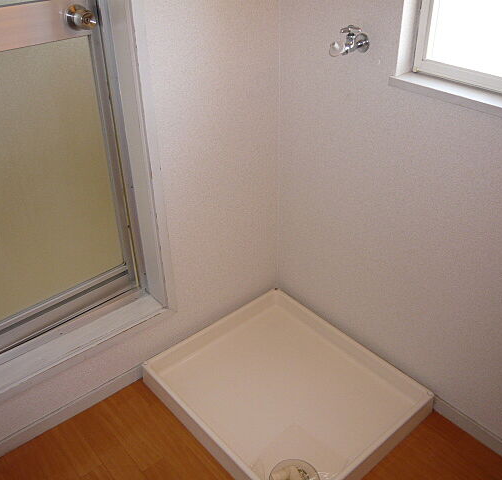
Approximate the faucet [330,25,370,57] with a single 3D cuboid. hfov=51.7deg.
[{"bbox_3d":[0.252,-0.515,1.346,0.124,0.075,0.054,-25,39,-33],"label":"faucet"}]

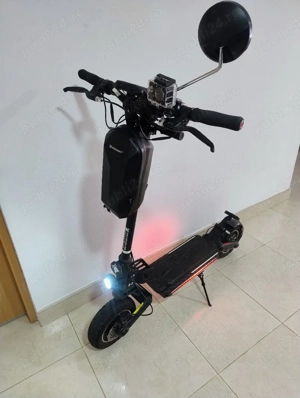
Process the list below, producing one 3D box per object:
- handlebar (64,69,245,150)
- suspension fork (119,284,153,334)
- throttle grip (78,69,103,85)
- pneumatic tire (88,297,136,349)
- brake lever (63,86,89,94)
[{"bbox_3d":[-0.043,-0.273,0.767,0.626,0.095,0.115,31,42,33],"label":"handlebar"},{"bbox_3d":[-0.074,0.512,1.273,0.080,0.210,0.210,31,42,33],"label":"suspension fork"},{"bbox_3d":[-0.202,-0.399,0.913,0.132,0.037,0.042,31,42,33],"label":"throttle grip"},{"bbox_3d":[-0.168,0.575,1.291,0.072,0.264,0.264,31,42,33],"label":"pneumatic tire"},{"bbox_3d":[-0.239,-0.350,0.890,0.110,0.024,0.035,31,42,33],"label":"brake lever"}]

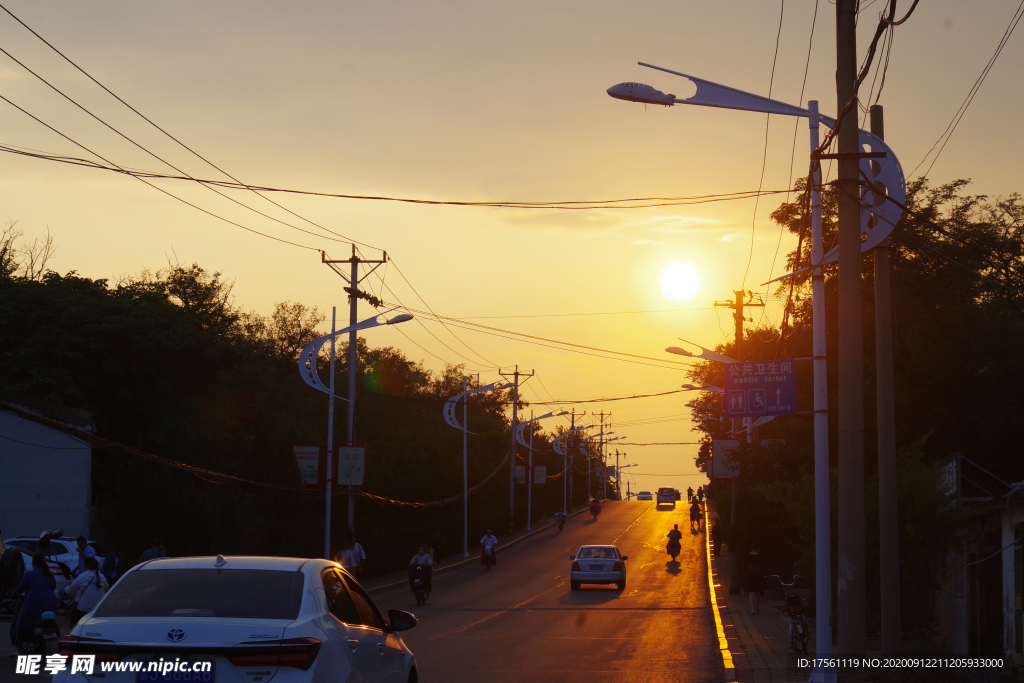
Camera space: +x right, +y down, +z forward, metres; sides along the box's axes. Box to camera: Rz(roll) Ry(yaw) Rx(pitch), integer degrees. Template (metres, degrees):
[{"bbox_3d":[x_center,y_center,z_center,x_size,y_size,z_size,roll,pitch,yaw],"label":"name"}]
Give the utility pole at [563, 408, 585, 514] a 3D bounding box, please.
[{"bbox_3d":[5.135,9.959,208.330,2.000,8.671,0.360,0,-5,4],"label":"utility pole"}]

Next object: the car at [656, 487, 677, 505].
[{"bbox_3d":[15.100,15.020,241.000,1.780,1.820,4.600,0,-3,4],"label":"car"}]

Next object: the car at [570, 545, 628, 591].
[{"bbox_3d":[2.916,7.552,82.600,1.700,1.440,4.300,0,-3,4],"label":"car"}]

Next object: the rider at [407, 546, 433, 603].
[{"bbox_3d":[-2.690,6.806,72.200,0.720,1.630,1.750,0,-3,4],"label":"rider"}]

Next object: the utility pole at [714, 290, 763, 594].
[{"bbox_3d":[6.498,2.898,71.000,1.420,8.722,0.340,0,-5,4],"label":"utility pole"}]

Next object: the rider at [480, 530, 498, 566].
[{"bbox_3d":[-0.903,8.245,98.000,0.680,1.580,1.700,0,-5,4],"label":"rider"}]

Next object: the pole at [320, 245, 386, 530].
[{"bbox_3d":[-5.072,2.324,78.800,2.050,10.700,0.350,0,-5,4],"label":"pole"}]

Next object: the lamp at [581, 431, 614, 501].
[{"bbox_3d":[8.158,12.022,236.135,3.292,7.061,0.360,0,-5,4],"label":"lamp"}]

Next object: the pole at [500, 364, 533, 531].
[{"bbox_3d":[0.152,6.386,145.000,2.050,10.000,0.350,2,-5,4],"label":"pole"}]

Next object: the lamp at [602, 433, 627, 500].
[{"bbox_3d":[11.410,14.283,281.000,3.300,7.300,0.450,0,-5,4],"label":"lamp"}]

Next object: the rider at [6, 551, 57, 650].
[{"bbox_3d":[-6.690,3.726,34.600,0.700,1.570,1.720,3,-6,-29],"label":"rider"}]

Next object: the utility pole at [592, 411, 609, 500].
[{"bbox_3d":[9.805,12.560,272.655,2.000,9.971,0.360,0,-5,4],"label":"utility pole"}]

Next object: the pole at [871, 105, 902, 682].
[{"bbox_3d":[4.302,0.589,28.600,0.260,6.700,0.260,-1,-5,4],"label":"pole"}]

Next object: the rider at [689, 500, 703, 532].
[{"bbox_3d":[11.567,11.000,156.000,0.720,1.750,1.700,0,-5,4],"label":"rider"}]

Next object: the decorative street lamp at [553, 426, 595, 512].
[{"bbox_3d":[4.816,9.985,193.805,3.250,7.048,0.360,0,-5,4],"label":"decorative street lamp"}]

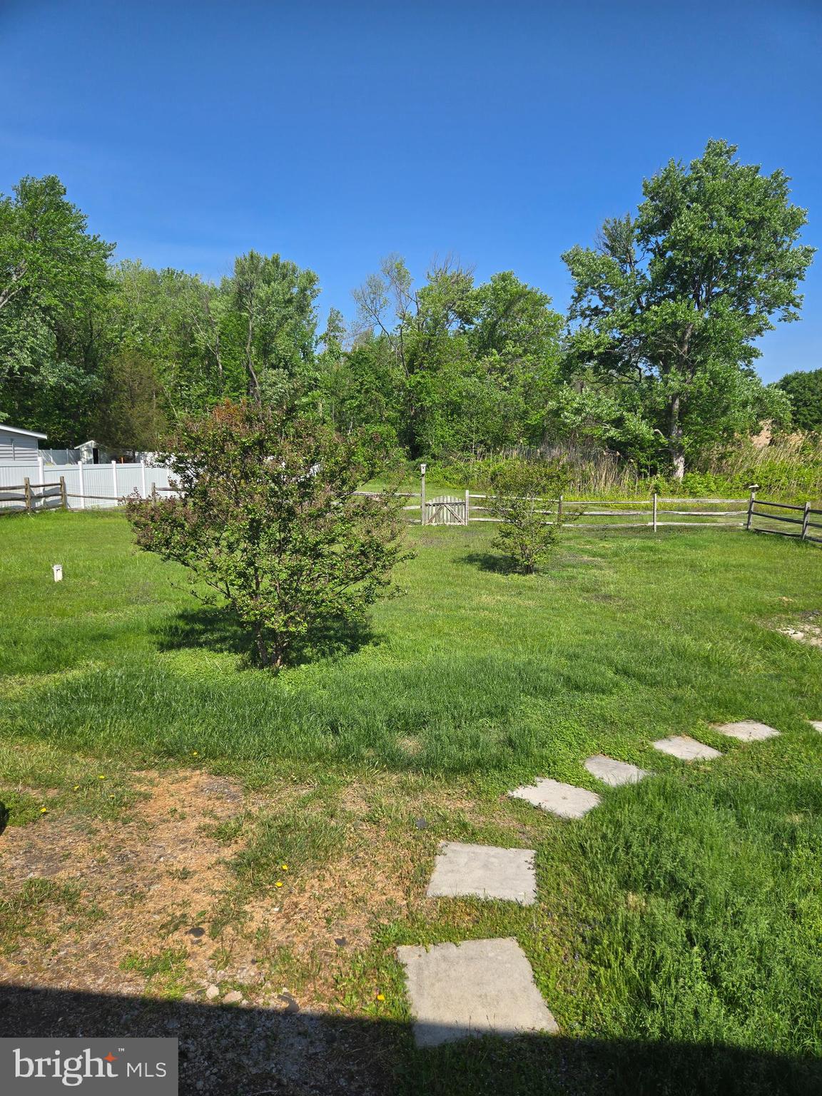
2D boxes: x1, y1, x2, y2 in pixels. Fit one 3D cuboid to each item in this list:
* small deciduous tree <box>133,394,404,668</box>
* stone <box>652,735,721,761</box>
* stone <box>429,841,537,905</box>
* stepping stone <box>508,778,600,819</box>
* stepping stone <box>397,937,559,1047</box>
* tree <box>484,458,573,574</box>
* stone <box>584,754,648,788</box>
[{"bbox_3d":[-1.492,-0.129,7.600,2.976,2.760,2.738,0,7,0],"label":"small deciduous tree"},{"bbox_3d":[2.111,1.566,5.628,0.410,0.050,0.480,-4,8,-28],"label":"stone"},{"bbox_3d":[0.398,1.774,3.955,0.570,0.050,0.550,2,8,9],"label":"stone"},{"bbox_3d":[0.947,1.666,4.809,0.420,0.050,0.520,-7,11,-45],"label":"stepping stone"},{"bbox_3d":[0.258,1.885,3.102,0.580,0.050,0.580,-1,8,-9],"label":"stepping stone"},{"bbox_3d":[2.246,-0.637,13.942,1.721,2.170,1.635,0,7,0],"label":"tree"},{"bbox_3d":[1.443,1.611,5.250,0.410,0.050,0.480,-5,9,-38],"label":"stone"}]

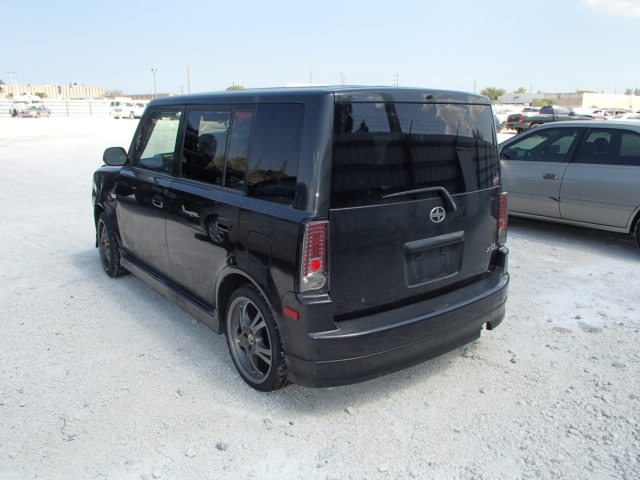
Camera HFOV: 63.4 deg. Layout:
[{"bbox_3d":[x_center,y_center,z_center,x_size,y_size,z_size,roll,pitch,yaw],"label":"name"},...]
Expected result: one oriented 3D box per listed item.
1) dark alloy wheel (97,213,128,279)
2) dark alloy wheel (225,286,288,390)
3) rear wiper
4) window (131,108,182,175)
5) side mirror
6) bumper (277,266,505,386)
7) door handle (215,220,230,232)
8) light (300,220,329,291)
[{"bbox_3d":[-1.901,0.040,4.816,0.205,0.587,0.587,-9,17,-33],"label":"dark alloy wheel"},{"bbox_3d":[-0.319,0.542,2.946,0.205,0.587,0.587,-11,19,-38],"label":"dark alloy wheel"},{"bbox_3d":[0.516,-0.185,2.668,0.570,0.160,0.060,-11,19,-38],"label":"rear wiper"},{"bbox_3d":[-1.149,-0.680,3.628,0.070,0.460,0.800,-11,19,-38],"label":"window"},{"bbox_3d":[-1.527,-0.625,3.857,0.180,0.140,0.120,-11,19,-38],"label":"side mirror"},{"bbox_3d":[0.548,0.377,2.944,1.670,0.465,0.375,-11,19,-38],"label":"bumper"},{"bbox_3d":[-0.546,-0.072,2.863,0.050,0.060,0.170,-11,19,-38],"label":"door handle"},{"bbox_3d":[-0.022,0.088,2.367,0.130,0.355,0.120,-11,19,-38],"label":"light"}]

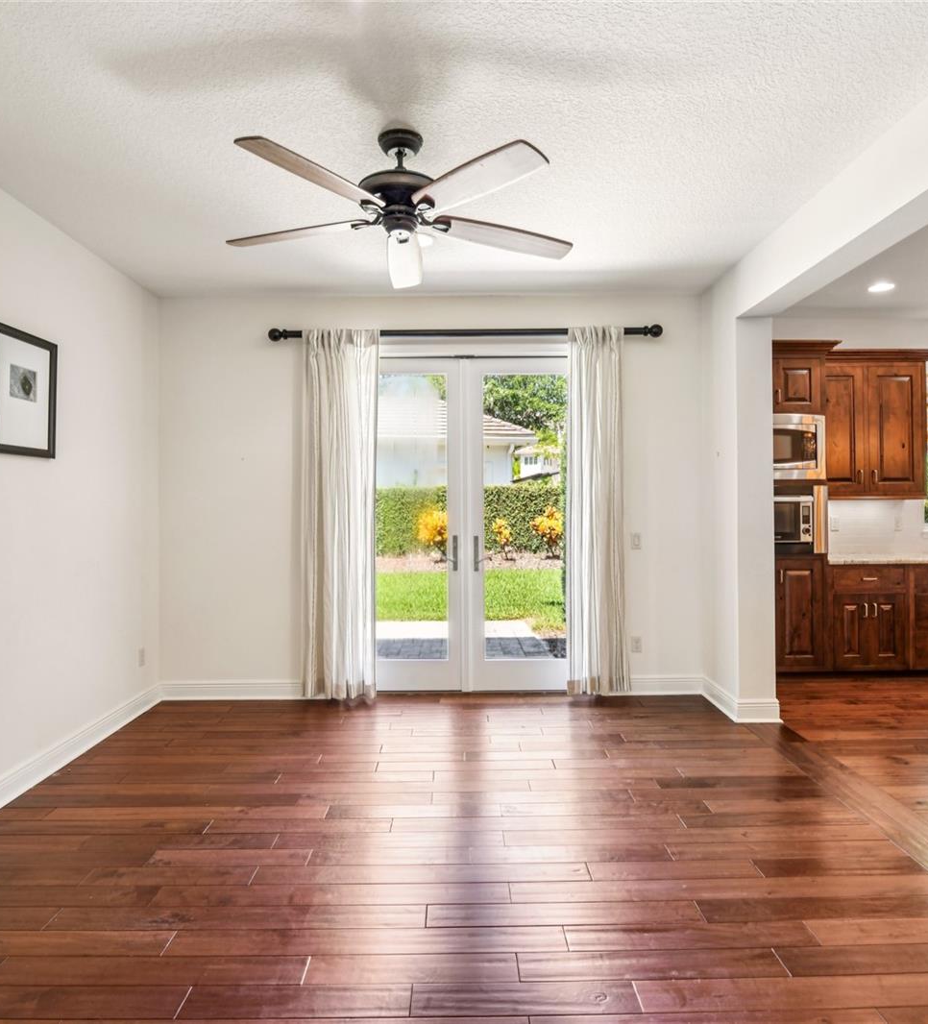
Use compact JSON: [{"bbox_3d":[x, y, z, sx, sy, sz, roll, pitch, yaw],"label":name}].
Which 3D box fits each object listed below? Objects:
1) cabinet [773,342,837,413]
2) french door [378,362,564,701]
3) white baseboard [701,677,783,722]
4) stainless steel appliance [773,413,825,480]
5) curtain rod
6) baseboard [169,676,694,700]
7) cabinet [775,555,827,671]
[{"bbox_3d":[2.348,-0.983,5.330,0.830,0.520,0.700,0,0,-1],"label":"cabinet"},{"bbox_3d":[0.013,0.085,4.850,1.620,2.380,0.080,0,0,-1],"label":"french door"},{"bbox_3d":[1.780,1.196,4.415,0.290,0.140,0.645,0,0,-1],"label":"white baseboard"},{"bbox_3d":[2.306,-0.473,5.255,0.710,0.478,0.450,0,0,-1],"label":"stainless steel appliance"},{"bbox_3d":[0.012,-1.207,4.610,2.660,0.090,0.100,0,0,-1],"label":"curtain rod"},{"bbox_3d":[-0.204,1.208,4.700,3.700,0.140,0.025,0,0,-1],"label":"baseboard"},{"bbox_3d":[2.310,0.754,5.360,0.770,0.860,0.610,0,0,-1],"label":"cabinet"}]

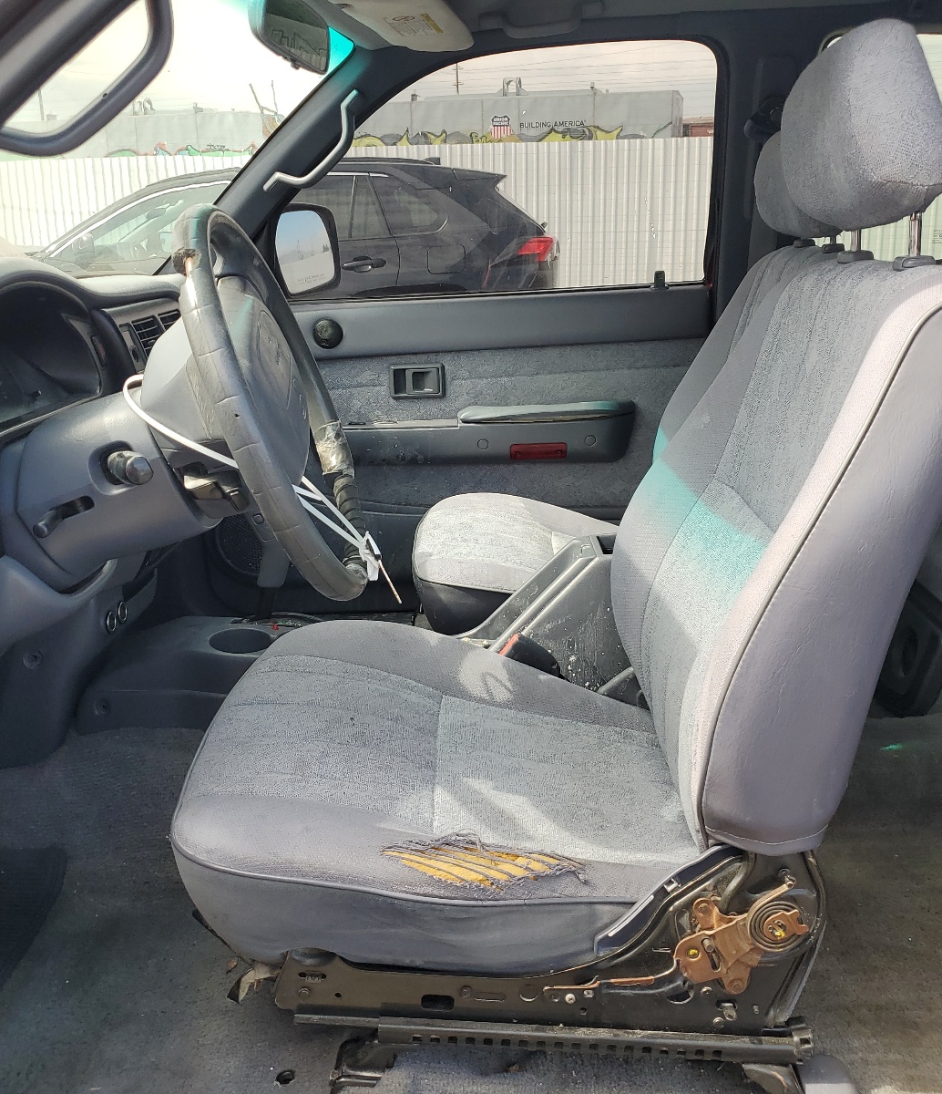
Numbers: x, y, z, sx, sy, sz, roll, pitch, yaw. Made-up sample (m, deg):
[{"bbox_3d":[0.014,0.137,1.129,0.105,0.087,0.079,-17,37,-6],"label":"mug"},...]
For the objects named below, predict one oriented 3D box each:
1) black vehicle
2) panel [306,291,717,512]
[{"bbox_3d":[-1.497,-1.869,8.145,4.600,1.700,1.860,1,14,9],"label":"black vehicle"},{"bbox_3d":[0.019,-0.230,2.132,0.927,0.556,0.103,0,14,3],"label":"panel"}]

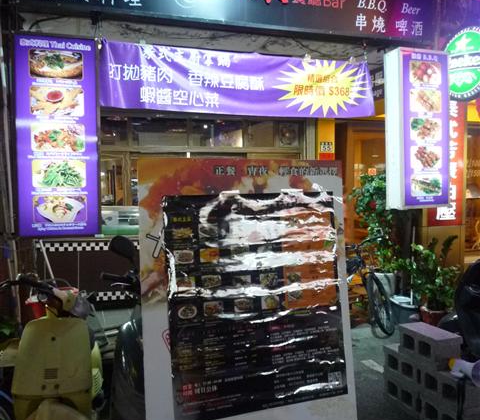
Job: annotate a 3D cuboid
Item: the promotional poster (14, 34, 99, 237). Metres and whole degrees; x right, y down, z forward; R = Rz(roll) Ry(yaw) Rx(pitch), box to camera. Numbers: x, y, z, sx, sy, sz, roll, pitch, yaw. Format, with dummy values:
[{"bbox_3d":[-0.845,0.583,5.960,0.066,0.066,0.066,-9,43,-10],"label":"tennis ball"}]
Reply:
[{"bbox_3d":[-1.651,-0.651,4.226,0.693,1.780,0.190,-1,1,-12],"label":"promotional poster"}]

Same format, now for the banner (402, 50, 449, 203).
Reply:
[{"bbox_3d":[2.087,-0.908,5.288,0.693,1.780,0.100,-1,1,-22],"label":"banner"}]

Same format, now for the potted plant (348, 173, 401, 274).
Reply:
[{"bbox_3d":[1.612,0.137,5.500,0.570,1.150,0.500,-1,1,0],"label":"potted plant"}]

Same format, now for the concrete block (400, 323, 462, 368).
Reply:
[{"bbox_3d":[1.288,0.920,3.142,0.195,0.195,0.385,-1,1,-19],"label":"concrete block"}]

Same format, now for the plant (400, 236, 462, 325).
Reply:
[{"bbox_3d":[2.143,0.804,5.200,0.600,1.050,0.540,-1,1,0],"label":"plant"}]

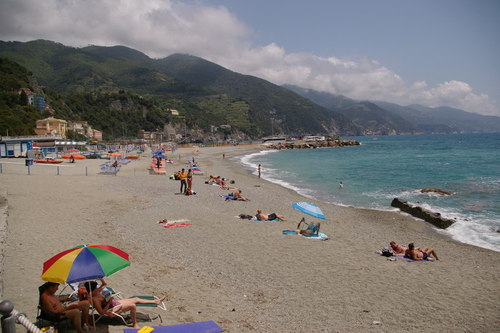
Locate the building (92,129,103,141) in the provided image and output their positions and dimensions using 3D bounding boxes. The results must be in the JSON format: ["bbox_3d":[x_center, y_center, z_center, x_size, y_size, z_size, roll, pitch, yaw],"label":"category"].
[{"bbox_3d":[-107.795,-22.478,265.000,5.600,7.600,4.800,-5,7,-43],"label":"building"}]

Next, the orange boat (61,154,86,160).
[{"bbox_3d":[-28.168,-1.440,60.000,3.500,0.850,2.600,-1,5,0],"label":"orange boat"}]

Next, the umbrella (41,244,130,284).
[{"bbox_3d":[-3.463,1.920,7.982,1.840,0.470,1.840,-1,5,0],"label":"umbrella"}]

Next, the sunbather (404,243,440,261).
[{"bbox_3d":[6.201,3.056,13.400,1.220,0.600,0.580,0,5,7],"label":"sunbather"}]

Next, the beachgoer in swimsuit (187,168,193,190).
[{"bbox_3d":[-4.389,1.016,27.200,0.360,1.650,0.480,-4,6,-37],"label":"beachgoer in swimsuit"}]

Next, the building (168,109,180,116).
[{"bbox_3d":[-88.023,-63.025,440.000,9.500,7.000,7.500,-3,6,-30],"label":"building"}]

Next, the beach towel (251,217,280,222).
[{"bbox_3d":[0.854,2.865,20.000,1.650,0.080,0.800,-1,5,0],"label":"beach towel"}]

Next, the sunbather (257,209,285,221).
[{"bbox_3d":[1.092,2.533,19.500,1.500,0.500,0.500,0,5,7],"label":"sunbather"}]

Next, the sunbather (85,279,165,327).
[{"bbox_3d":[-2.590,2.861,7.800,1.500,0.880,0.620,-1,5,-6],"label":"sunbather"}]

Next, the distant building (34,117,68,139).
[{"bbox_3d":[-83.446,-16.226,158.000,8.500,9.000,8.500,2,6,30],"label":"distant building"}]

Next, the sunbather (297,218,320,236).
[{"bbox_3d":[2.628,2.740,16.700,1.100,0.720,0.550,1,5,20],"label":"sunbather"}]

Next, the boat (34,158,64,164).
[{"bbox_3d":[-27.584,-0.673,51.500,4.000,0.750,1.600,0,5,11],"label":"boat"}]

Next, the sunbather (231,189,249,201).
[{"bbox_3d":[-0.709,1.930,25.300,1.100,0.750,0.600,4,7,41],"label":"sunbather"}]

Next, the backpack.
[{"bbox_3d":[5.145,3.242,14.100,0.420,0.260,0.280,-2,5,-18],"label":"backpack"}]

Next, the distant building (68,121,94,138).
[{"bbox_3d":[-65.171,-14.310,145.000,9.700,6.800,8.500,-2,5,-14],"label":"distant building"}]

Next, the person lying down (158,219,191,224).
[{"bbox_3d":[-3.611,2.650,18.000,1.650,0.270,0.500,-3,4,-16],"label":"person lying down"}]

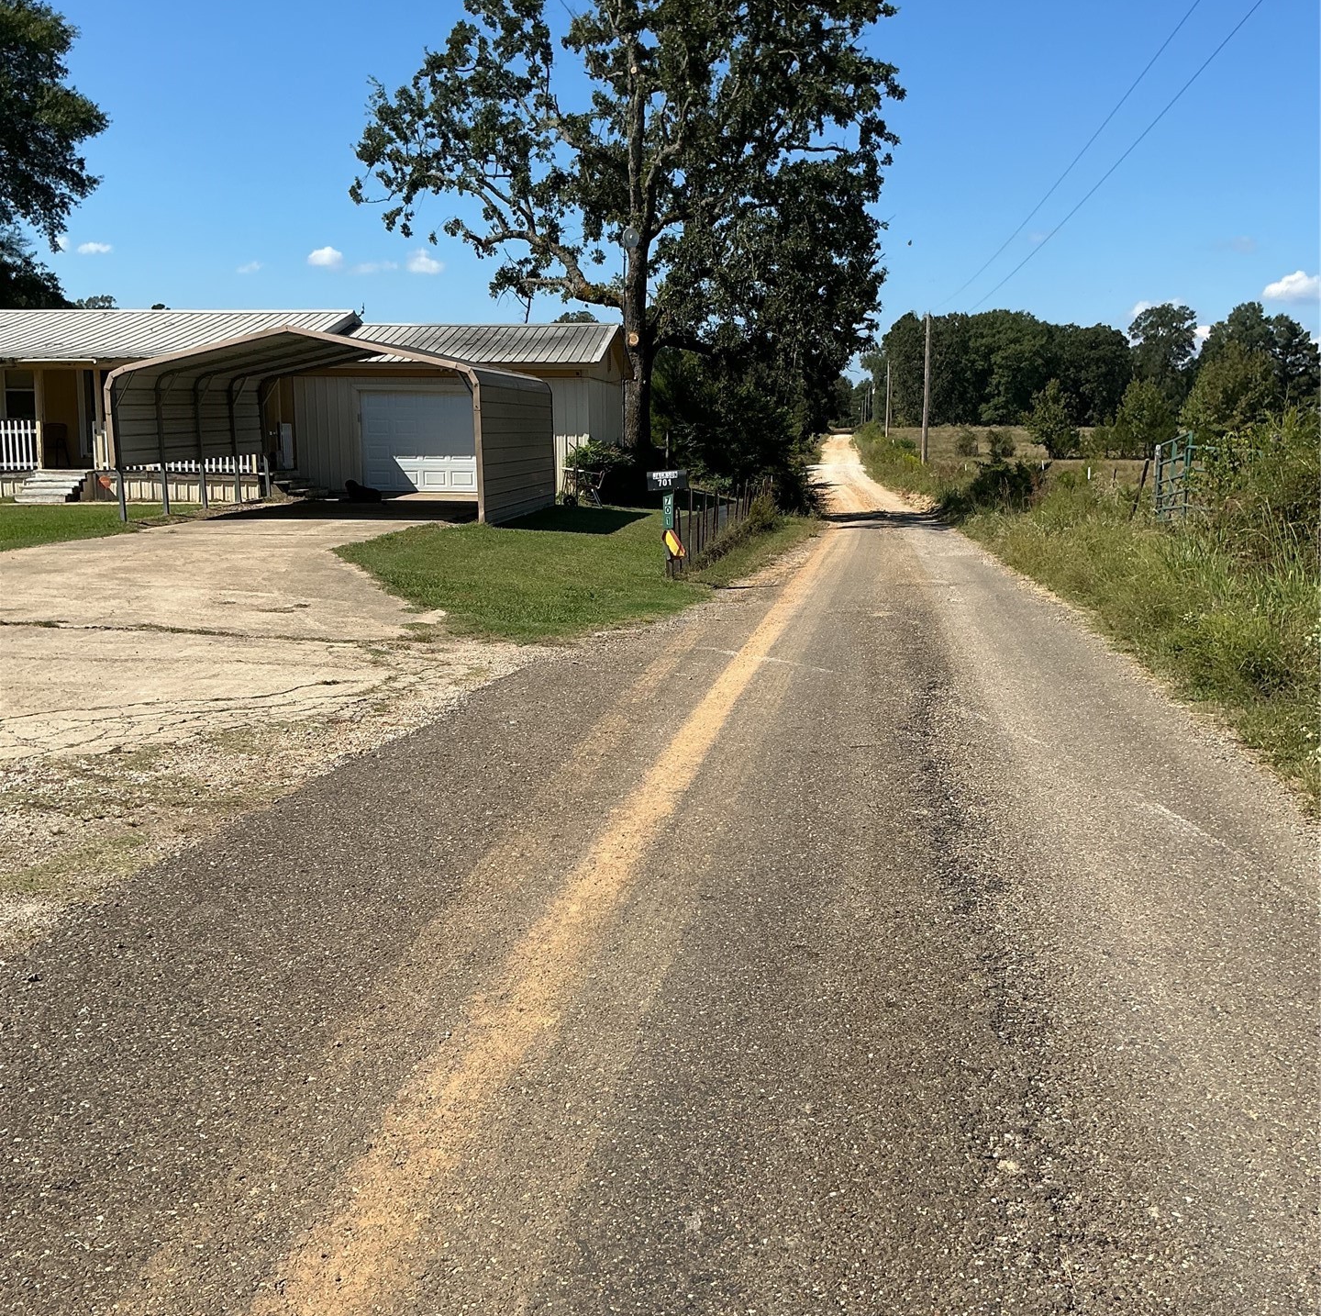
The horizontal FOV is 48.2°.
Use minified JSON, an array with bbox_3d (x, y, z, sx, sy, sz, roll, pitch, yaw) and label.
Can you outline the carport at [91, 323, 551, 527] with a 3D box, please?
[{"bbox_3d":[-5.048,-3.869,24.618,5.550,2.880,6.450,0,9,5],"label":"carport"}]

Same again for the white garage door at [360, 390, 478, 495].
[{"bbox_3d":[-5.268,-4.658,31.985,2.500,2.130,0.080,0,9,5],"label":"white garage door"}]

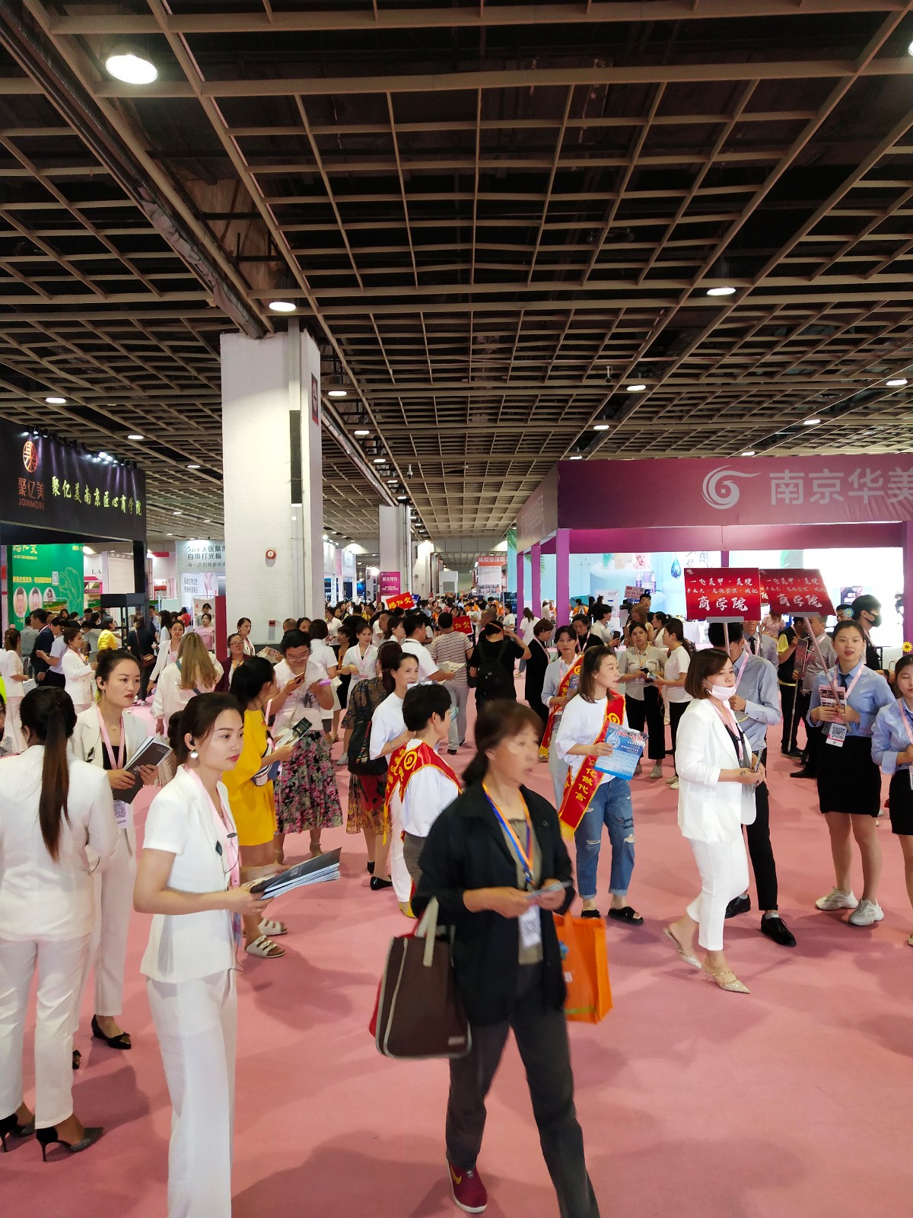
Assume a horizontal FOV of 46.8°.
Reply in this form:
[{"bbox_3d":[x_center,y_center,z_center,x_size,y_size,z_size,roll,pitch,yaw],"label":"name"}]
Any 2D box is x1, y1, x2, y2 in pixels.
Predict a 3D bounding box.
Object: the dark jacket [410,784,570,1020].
[{"bbox_3d":[0.115,0.870,3.140,0.450,0.700,0.330,-1,1,-25],"label":"dark jacket"}]

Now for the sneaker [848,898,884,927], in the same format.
[{"bbox_3d":[2.364,1.736,6.093,0.262,0.110,0.097,-2,2,-41],"label":"sneaker"}]

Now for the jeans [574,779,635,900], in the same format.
[{"bbox_3d":[0.886,1.338,6.280,0.370,0.780,0.290,-1,1,-25],"label":"jeans"}]

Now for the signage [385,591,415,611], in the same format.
[{"bbox_3d":[-1.002,-0.106,19.000,0.440,0.290,0.020,-18,0,0],"label":"signage"}]

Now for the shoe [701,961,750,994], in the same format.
[{"bbox_3d":[1.306,1.782,5.114,0.240,0.090,0.080,0,2,44],"label":"shoe"}]

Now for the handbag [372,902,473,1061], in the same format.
[{"bbox_3d":[-0.100,1.105,3.180,0.265,0.455,0.120,-1,1,-15],"label":"handbag"}]

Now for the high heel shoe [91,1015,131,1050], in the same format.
[{"bbox_3d":[-1.499,1.832,4.580,0.085,0.100,0.240,-2,1,-44],"label":"high heel shoe"}]

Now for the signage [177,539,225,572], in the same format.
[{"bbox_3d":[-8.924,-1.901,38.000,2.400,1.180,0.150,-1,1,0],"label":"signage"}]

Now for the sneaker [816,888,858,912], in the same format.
[{"bbox_3d":[2.287,1.732,6.344,0.262,0.110,0.097,-1,1,-15],"label":"sneaker"}]

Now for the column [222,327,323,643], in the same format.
[{"bbox_3d":[-2.512,-0.959,14.480,1.150,5.440,1.150,-1,1,0],"label":"column"}]

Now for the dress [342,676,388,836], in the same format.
[{"bbox_3d":[-0.571,0.952,7.070,0.420,1.070,0.380,0,1,45],"label":"dress"}]

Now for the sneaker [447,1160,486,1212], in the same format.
[{"bbox_3d":[0.034,1.818,3.360,0.100,0.110,0.260,-1,1,-14],"label":"sneaker"}]

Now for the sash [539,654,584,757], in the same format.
[{"bbox_3d":[0.844,0.761,8.400,0.320,0.790,0.230,-1,1,-12],"label":"sash"}]

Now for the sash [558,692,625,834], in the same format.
[{"bbox_3d":[0.791,0.900,6.220,0.320,0.790,0.230,-2,1,-34],"label":"sash"}]

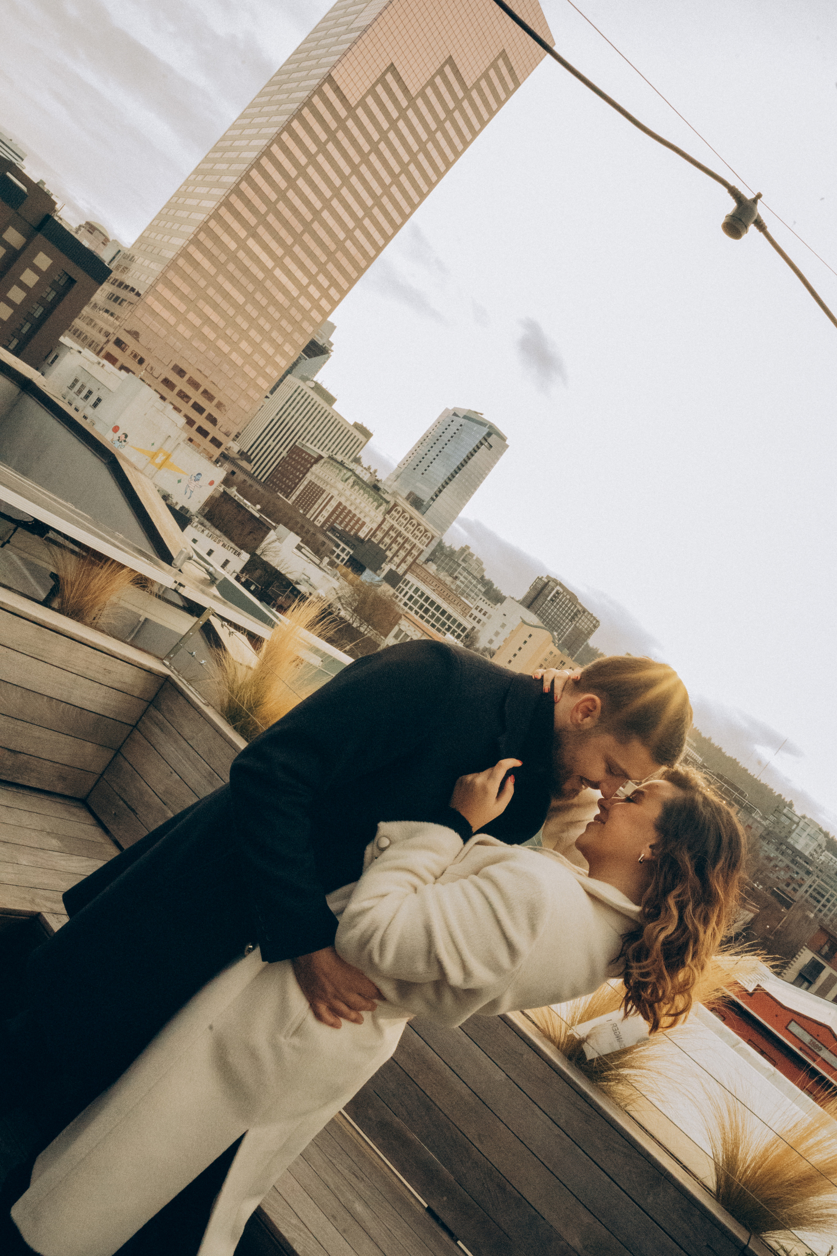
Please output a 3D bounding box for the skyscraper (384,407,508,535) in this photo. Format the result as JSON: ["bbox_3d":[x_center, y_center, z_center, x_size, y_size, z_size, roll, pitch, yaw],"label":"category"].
[{"bbox_3d":[-0.365,-88.868,720.330,25.000,143.000,61.000,38,0,-36],"label":"skyscraper"}]

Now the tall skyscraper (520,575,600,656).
[{"bbox_3d":[91.921,15.283,790.842,61.000,90.000,26.000,38,0,-36],"label":"tall skyscraper"}]

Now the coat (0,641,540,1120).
[{"bbox_3d":[-0.211,0.397,1.680,0.450,1.000,0.500,48,0,0],"label":"coat"}]

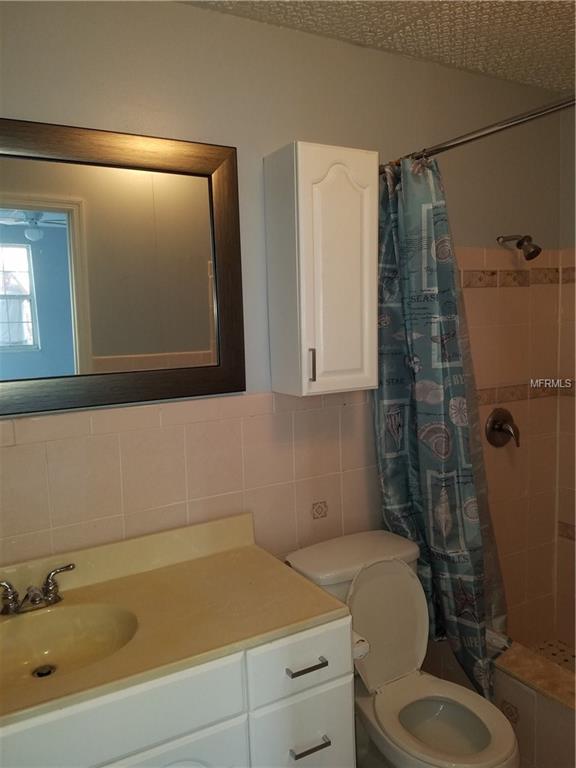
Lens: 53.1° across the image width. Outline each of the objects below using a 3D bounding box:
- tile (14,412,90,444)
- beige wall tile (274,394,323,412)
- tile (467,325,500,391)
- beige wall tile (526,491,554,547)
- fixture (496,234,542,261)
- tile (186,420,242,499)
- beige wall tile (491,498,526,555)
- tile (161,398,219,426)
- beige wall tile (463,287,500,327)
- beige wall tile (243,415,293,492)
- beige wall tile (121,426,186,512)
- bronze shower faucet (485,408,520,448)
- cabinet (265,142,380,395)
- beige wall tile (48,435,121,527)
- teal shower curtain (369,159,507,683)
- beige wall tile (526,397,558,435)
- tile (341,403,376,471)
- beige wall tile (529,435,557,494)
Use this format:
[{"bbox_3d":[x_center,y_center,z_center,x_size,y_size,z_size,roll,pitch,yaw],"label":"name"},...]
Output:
[{"bbox_3d":[-0.666,0.126,1.648,0.200,0.069,0.010,-5,8,-29],"label":"tile"},{"bbox_3d":[0.036,0.058,2.054,0.200,0.075,0.012,-6,7,-28],"label":"beige wall tile"},{"bbox_3d":[0.783,-0.106,2.366,0.205,0.257,0.012,-5,7,-30],"label":"tile"},{"bbox_3d":[1.149,0.611,2.619,0.200,0.251,0.010,-5,8,-29],"label":"beige wall tile"},{"bbox_3d":[0.944,-0.559,2.361,0.068,0.105,0.190,-6,7,-28],"label":"fixture"},{"bbox_3d":[-0.242,0.249,1.917,0.200,0.250,0.012,-6,7,-28],"label":"tile"},{"bbox_3d":[0.986,0.632,2.547,0.205,0.257,0.012,-5,7,-30],"label":"beige wall tile"},{"bbox_3d":[-0.314,0.092,1.846,0.200,0.069,0.010,-5,8,-29],"label":"tile"},{"bbox_3d":[0.810,-0.322,2.425,0.200,0.165,0.012,-6,7,-28],"label":"beige wall tile"},{"bbox_3d":[-0.067,0.232,2.013,0.200,0.250,0.012,-6,7,-28],"label":"beige wall tile"},{"bbox_3d":[-0.418,0.264,1.803,0.200,0.251,0.010,-5,8,-29],"label":"beige wall tile"},{"bbox_3d":[0.909,0.190,2.392,0.172,0.173,0.075,-5,8,-29],"label":"bronze shower faucet"},{"bbox_3d":[0.117,-0.364,1.922,0.300,0.773,0.209,-5,8,-29],"label":"cabinet"},{"bbox_3d":[-0.596,0.281,1.703,0.203,0.254,0.012,-5,7,-30],"label":"beige wall tile"},{"bbox_3d":[0.561,0.151,2.058,0.240,1.815,0.440,-5,8,-29],"label":"teal shower curtain"},{"bbox_3d":[1.185,0.151,2.676,0.200,0.175,0.012,-6,7,-28],"label":"beige wall tile"},{"bbox_3d":[0.282,0.202,2.203,0.200,0.250,0.012,-6,7,-28],"label":"tile"},{"bbox_3d":[1.154,0.360,2.621,0.203,0.257,0.012,-5,7,-30],"label":"beige wall tile"}]

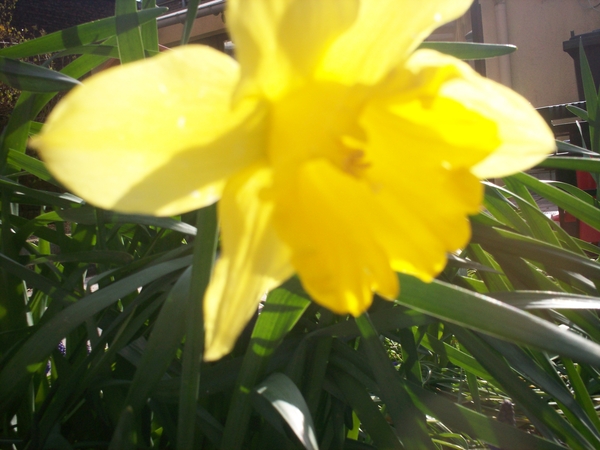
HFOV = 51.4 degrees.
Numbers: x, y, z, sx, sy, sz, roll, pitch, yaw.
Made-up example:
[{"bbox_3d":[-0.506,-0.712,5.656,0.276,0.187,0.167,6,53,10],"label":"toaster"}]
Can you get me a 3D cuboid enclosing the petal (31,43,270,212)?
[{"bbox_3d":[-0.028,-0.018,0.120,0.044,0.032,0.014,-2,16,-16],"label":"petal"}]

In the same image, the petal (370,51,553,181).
[{"bbox_3d":[0.036,-0.024,0.137,0.042,0.028,0.014,4,14,-18],"label":"petal"}]

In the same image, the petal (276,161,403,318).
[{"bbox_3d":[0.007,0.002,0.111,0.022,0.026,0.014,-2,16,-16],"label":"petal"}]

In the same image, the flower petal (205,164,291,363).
[{"bbox_3d":[-0.011,0.008,0.132,0.018,0.041,0.014,10,12,-19],"label":"flower petal"}]

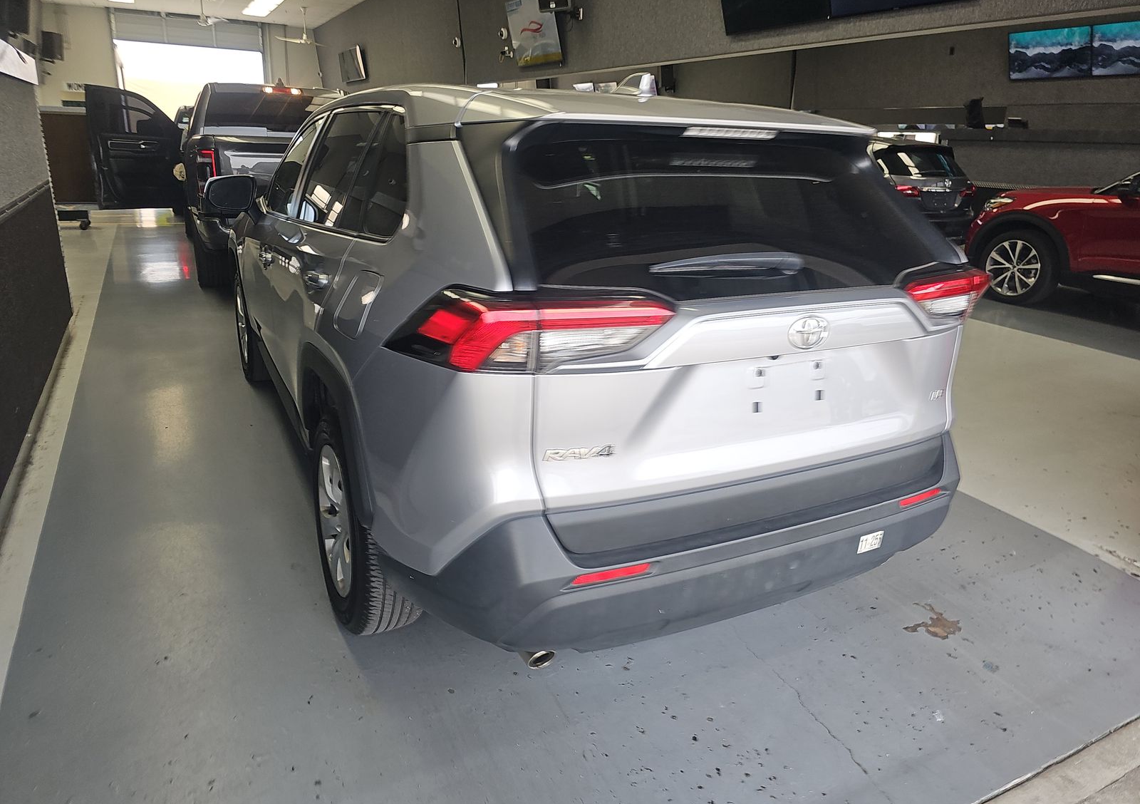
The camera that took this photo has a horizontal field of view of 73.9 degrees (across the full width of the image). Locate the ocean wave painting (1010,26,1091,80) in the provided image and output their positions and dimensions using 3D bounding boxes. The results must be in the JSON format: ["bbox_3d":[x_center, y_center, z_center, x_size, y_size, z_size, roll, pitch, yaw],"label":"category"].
[{"bbox_3d":[7.130,-5.170,11.280,0.050,0.700,1.230,-31,30,-16],"label":"ocean wave painting"}]

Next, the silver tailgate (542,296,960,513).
[{"bbox_3d":[0.500,-0.054,1.821,1.270,0.470,0.180,-7,21,-27],"label":"silver tailgate"}]

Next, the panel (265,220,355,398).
[{"bbox_3d":[-0.912,-0.216,2.681,0.130,0.780,1.220,-7,22,-27],"label":"panel"}]

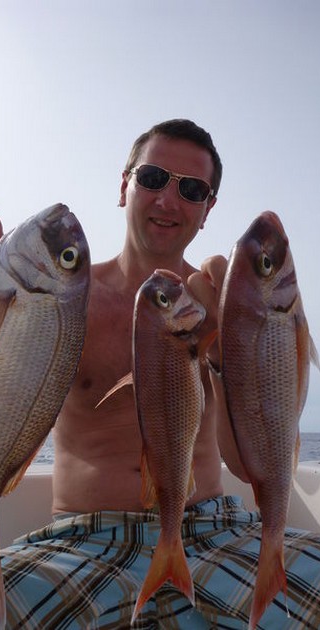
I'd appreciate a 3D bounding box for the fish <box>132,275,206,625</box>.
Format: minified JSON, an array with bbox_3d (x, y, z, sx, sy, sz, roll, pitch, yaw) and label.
[{"bbox_3d":[0.011,0.143,0.630,0.125,0.420,0.062,10,-15,-41],"label":"fish"}]

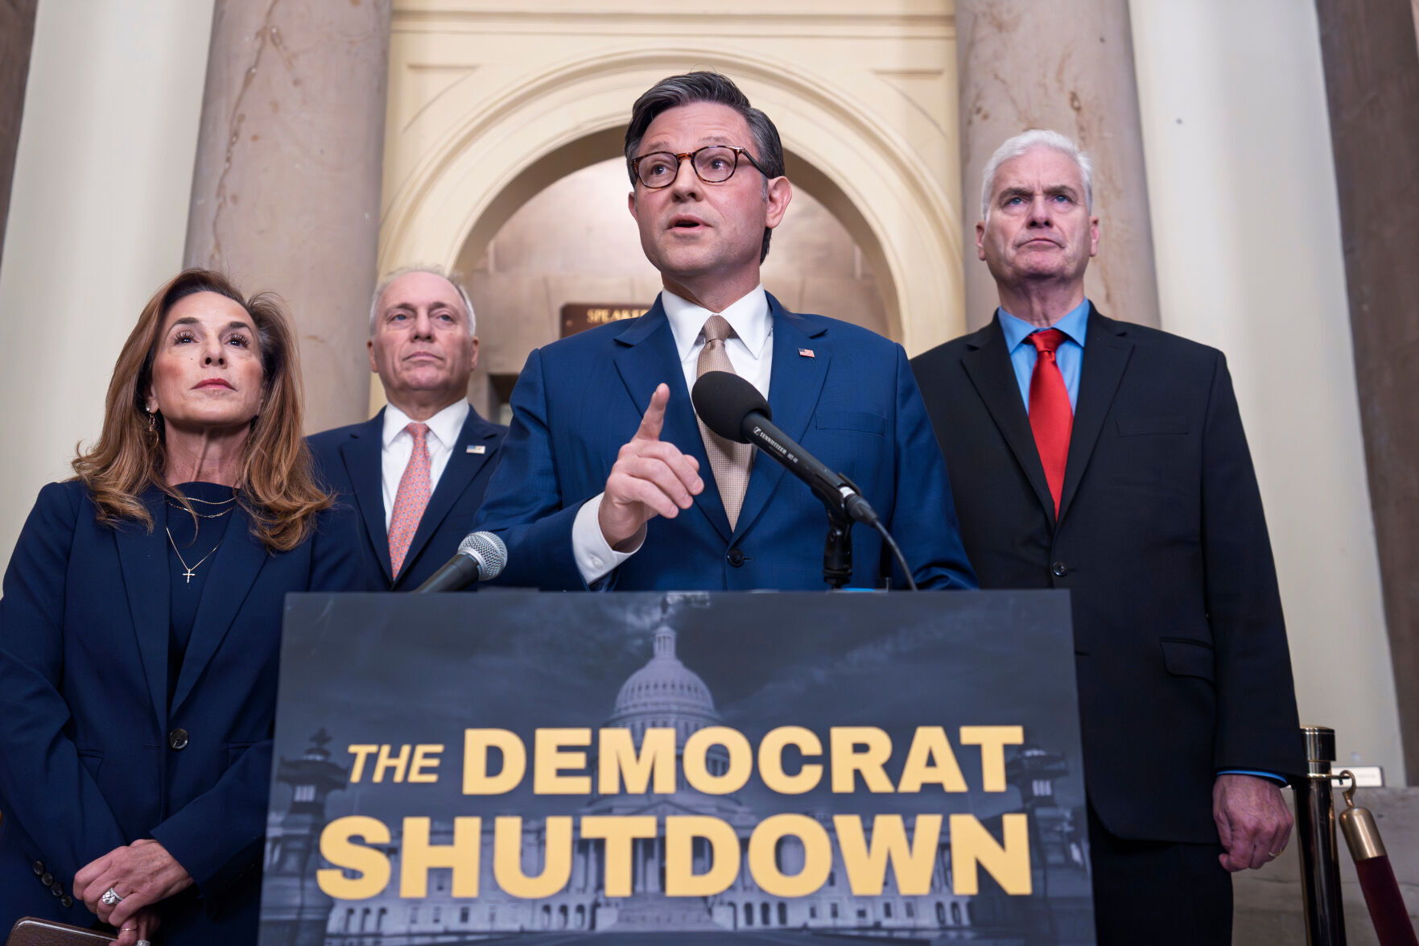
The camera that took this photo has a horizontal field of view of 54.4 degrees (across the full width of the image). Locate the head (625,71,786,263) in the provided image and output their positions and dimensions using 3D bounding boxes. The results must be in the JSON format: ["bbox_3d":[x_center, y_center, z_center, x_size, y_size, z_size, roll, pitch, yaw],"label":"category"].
[{"bbox_3d":[-0.002,-0.344,1.590,0.175,0.245,0.215,-4,-5,15],"label":"head"}]

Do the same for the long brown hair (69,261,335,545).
[{"bbox_3d":[-0.615,-0.085,1.741,0.305,0.390,0.260,6,-16,-21],"label":"long brown hair"}]

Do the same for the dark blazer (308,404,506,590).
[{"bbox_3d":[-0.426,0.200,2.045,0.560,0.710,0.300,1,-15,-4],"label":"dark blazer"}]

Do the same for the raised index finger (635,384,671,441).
[{"bbox_3d":[-0.056,-0.060,1.380,0.021,0.078,0.023,24,28,6],"label":"raised index finger"}]

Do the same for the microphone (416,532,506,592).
[{"bbox_3d":[-0.264,0.115,1.361,0.165,0.051,0.051,-40,8,-31],"label":"microphone"}]

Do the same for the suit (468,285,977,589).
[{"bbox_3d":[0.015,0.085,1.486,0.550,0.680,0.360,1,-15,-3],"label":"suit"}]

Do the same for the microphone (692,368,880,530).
[{"bbox_3d":[0.075,-0.021,1.300,0.240,0.067,0.064,35,5,31],"label":"microphone"}]

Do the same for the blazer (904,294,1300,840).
[{"bbox_3d":[0.469,0.116,1.913,0.600,0.760,0.320,-3,-15,14],"label":"blazer"}]

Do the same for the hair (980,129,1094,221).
[{"bbox_3d":[0.489,-0.435,2.060,0.170,0.175,0.200,-3,-15,13],"label":"hair"}]

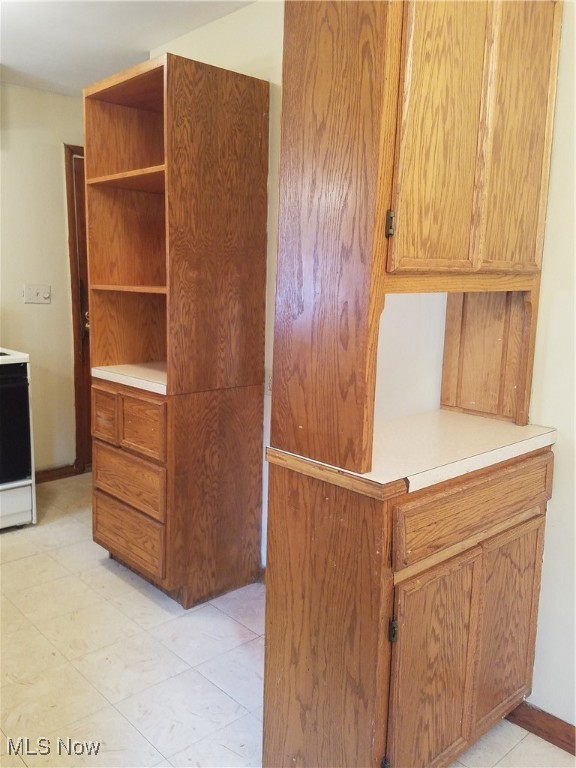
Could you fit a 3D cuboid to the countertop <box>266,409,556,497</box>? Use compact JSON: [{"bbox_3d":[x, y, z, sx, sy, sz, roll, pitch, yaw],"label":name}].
[{"bbox_3d":[0.366,0.161,1.542,0.823,0.040,0.353,-6,11,-43],"label":"countertop"}]

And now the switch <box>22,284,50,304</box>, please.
[{"bbox_3d":[-1.581,-0.568,3.649,0.168,0.118,0.020,-6,11,-43],"label":"switch"}]

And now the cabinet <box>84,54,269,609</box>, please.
[{"bbox_3d":[-0.502,-0.172,2.530,0.493,2.115,0.646,-6,11,-43],"label":"cabinet"}]

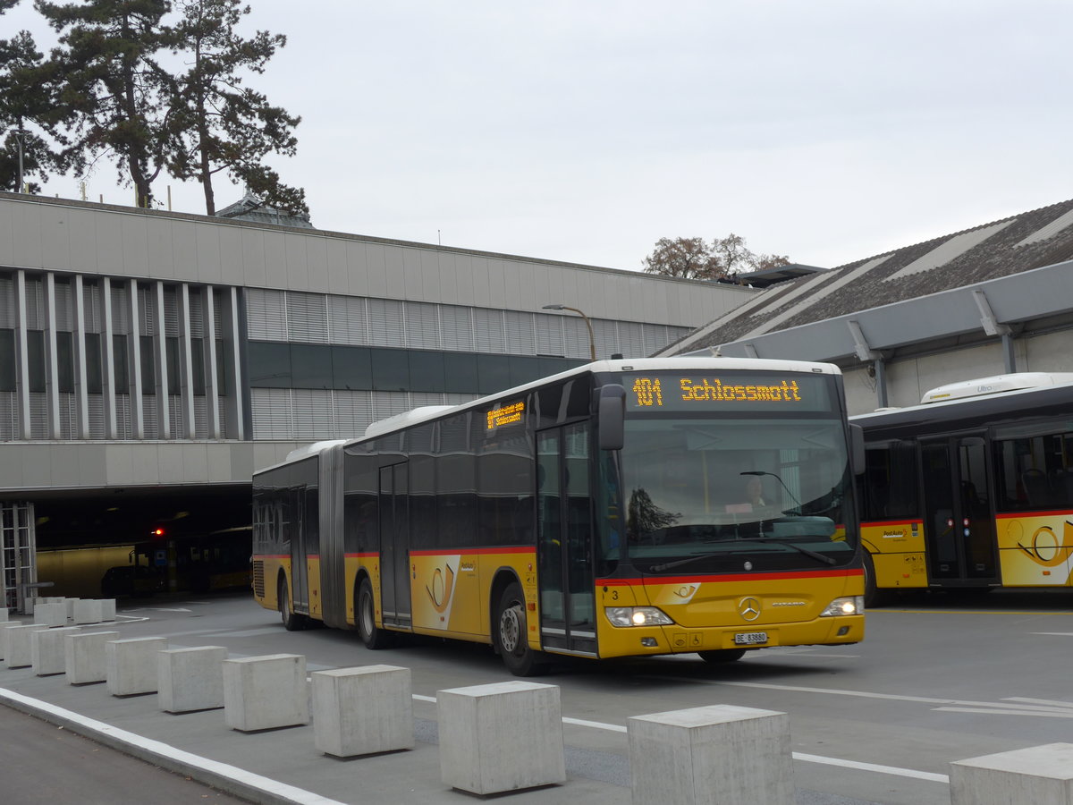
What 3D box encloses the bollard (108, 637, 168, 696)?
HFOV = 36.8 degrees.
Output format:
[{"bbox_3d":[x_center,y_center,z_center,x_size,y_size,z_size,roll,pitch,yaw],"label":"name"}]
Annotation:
[{"bbox_3d":[-3.933,2.609,15.927,0.496,0.512,0.477,-2,-5,-26],"label":"bollard"}]

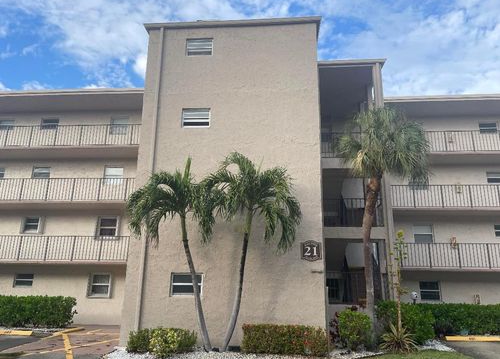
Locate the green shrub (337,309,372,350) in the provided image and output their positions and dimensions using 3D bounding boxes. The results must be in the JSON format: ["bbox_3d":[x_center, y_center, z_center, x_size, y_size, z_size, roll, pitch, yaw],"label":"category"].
[{"bbox_3d":[2.883,4.160,10.369,0.975,1.079,1.050,0,-15,5],"label":"green shrub"}]

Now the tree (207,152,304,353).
[{"bbox_3d":[0.083,1.792,9.800,2.579,5.247,2.300,0,-15,5],"label":"tree"}]

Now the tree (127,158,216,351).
[{"bbox_3d":[-2.163,1.878,9.976,2.500,5.082,2.200,0,-15,5],"label":"tree"}]

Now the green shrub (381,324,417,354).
[{"bbox_3d":[4.135,4.368,10.410,1.022,0.749,1.050,0,-15,5],"label":"green shrub"}]

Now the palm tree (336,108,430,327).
[{"bbox_3d":[4.110,1.177,11.272,2.787,7.356,2.600,0,-15,5],"label":"palm tree"}]

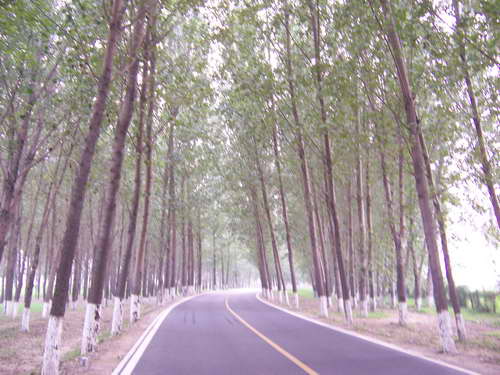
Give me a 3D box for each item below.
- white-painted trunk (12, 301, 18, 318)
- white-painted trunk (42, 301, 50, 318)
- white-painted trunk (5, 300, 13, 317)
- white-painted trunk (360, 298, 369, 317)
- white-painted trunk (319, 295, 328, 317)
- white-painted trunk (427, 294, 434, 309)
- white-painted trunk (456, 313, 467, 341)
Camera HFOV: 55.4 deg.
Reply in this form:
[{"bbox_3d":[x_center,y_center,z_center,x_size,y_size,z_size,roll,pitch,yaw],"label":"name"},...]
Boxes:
[{"bbox_3d":[-11.910,6.222,24.296,0.258,0.862,0.258,5,-12,-25],"label":"white-painted trunk"},{"bbox_3d":[-10.475,6.272,24.501,0.270,0.843,0.270,5,-12,-22],"label":"white-painted trunk"},{"bbox_3d":[-13.093,6.565,25.927,0.313,0.822,0.313,5,-12,-26],"label":"white-painted trunk"},{"bbox_3d":[6.066,6.371,25.236,0.330,0.894,0.330,0,-11,0],"label":"white-painted trunk"},{"bbox_3d":[3.662,5.835,23.376,0.282,1.024,0.282,-2,-11,8],"label":"white-painted trunk"},{"bbox_3d":[12.308,7.781,32.417,0.371,0.915,0.371,-4,-12,20],"label":"white-painted trunk"},{"bbox_3d":[6.496,4.286,14.656,0.191,0.840,0.191,0,-11,0],"label":"white-painted trunk"}]

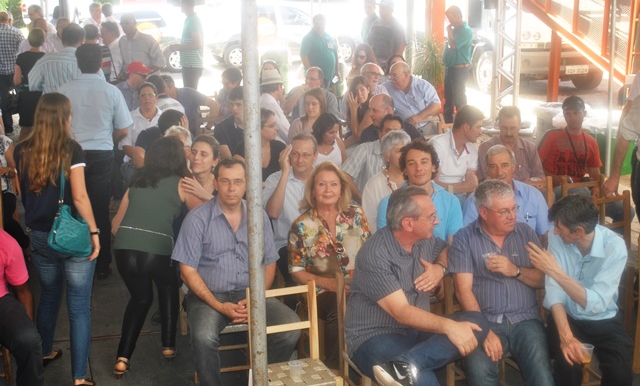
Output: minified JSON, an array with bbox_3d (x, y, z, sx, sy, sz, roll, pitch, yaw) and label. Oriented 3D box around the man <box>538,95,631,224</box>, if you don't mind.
[{"bbox_3d":[2.038,-0.047,6.952,0.660,1.303,0.850,-4,15,-15],"label":"man"}]

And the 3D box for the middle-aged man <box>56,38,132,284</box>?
[{"bbox_3d":[-1.677,-0.208,6.958,0.540,1.760,0.360,-2,14,-8],"label":"middle-aged man"}]

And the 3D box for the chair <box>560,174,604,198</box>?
[{"bbox_3d":[1.863,0.313,6.330,0.360,0.850,0.360,-6,14,-22],"label":"chair"}]

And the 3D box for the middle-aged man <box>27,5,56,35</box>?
[{"bbox_3d":[-3.781,-1.690,12.664,0.520,1.720,0.360,9,17,34],"label":"middle-aged man"}]

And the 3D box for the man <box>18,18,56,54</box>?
[{"bbox_3d":[-3.434,-1.316,11.522,0.340,1.700,0.500,13,20,43],"label":"man"}]

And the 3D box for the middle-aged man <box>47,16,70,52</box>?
[{"bbox_3d":[-3.066,-1.249,11.195,0.500,1.720,0.360,-7,15,-26],"label":"middle-aged man"}]

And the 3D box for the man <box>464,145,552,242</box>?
[{"bbox_3d":[1.057,0.392,5.291,0.570,1.265,0.850,1,14,5],"label":"man"}]

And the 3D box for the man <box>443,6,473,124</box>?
[{"bbox_3d":[1.639,-1.371,11.095,0.420,1.720,0.500,-8,15,-29],"label":"man"}]

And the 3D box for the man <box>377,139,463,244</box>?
[{"bbox_3d":[0.625,0.374,5.186,0.540,1.280,0.800,-4,14,-14],"label":"man"}]

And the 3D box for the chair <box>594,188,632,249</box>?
[{"bbox_3d":[1.962,0.482,5.893,0.390,0.880,0.420,-8,16,-27],"label":"chair"}]

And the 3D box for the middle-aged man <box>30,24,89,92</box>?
[{"bbox_3d":[-2.130,-0.565,8.068,0.600,1.799,0.360,2,14,9],"label":"middle-aged man"}]

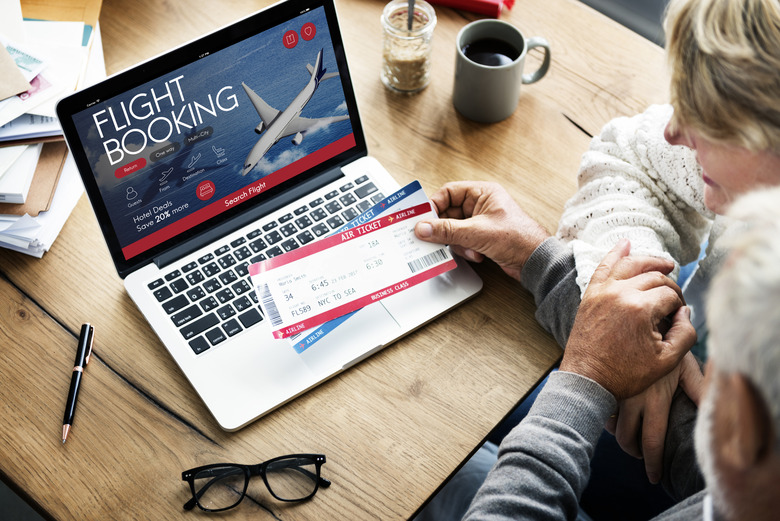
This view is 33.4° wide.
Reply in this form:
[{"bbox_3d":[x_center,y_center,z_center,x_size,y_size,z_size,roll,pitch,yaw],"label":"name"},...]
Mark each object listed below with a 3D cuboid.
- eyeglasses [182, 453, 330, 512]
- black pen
[{"bbox_3d":[-0.125,0.208,1.214,0.138,0.028,0.047,-6,71,-3],"label":"eyeglasses"},{"bbox_3d":[-0.308,0.119,1.277,0.013,0.011,0.136,3,54,-1],"label":"black pen"}]

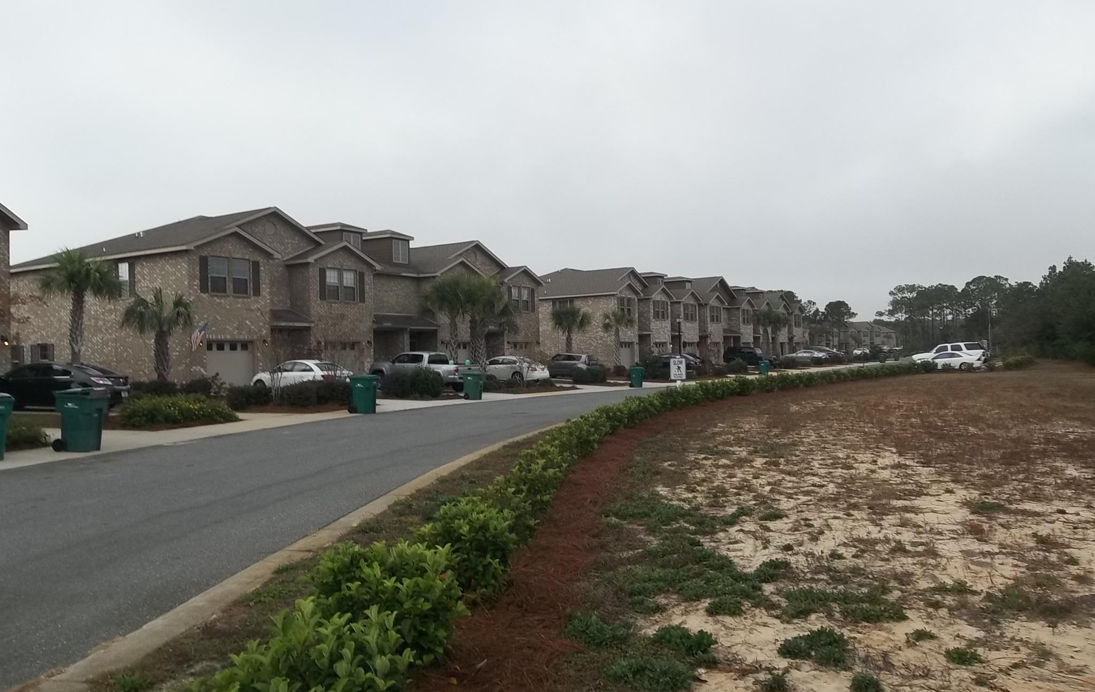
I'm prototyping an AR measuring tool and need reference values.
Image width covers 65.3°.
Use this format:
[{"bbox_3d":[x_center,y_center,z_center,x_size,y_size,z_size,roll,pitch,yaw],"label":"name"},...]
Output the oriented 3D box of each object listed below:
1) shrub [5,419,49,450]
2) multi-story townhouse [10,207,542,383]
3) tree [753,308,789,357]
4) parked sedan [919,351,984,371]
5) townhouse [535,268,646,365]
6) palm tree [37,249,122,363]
[{"bbox_3d":[-10.222,1.686,16.500,0.900,0.520,1.100,-1,-1,10],"label":"shrub"},{"bbox_3d":[-14.539,-2.409,51.001,17.000,9.000,27.500,-1,-1,32],"label":"multi-story townhouse"},{"bbox_3d":[22.961,-1.008,88.000,3.600,5.800,3.300,-1,-1,15],"label":"tree"},{"bbox_3d":[28.808,1.079,61.000,4.550,1.390,1.750,-4,-2,28],"label":"parked sedan"},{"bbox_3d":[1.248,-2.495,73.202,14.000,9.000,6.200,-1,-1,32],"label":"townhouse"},{"bbox_3d":[-16.451,-0.624,30.000,2.600,5.300,2.600,-1,-1,-30],"label":"palm tree"}]

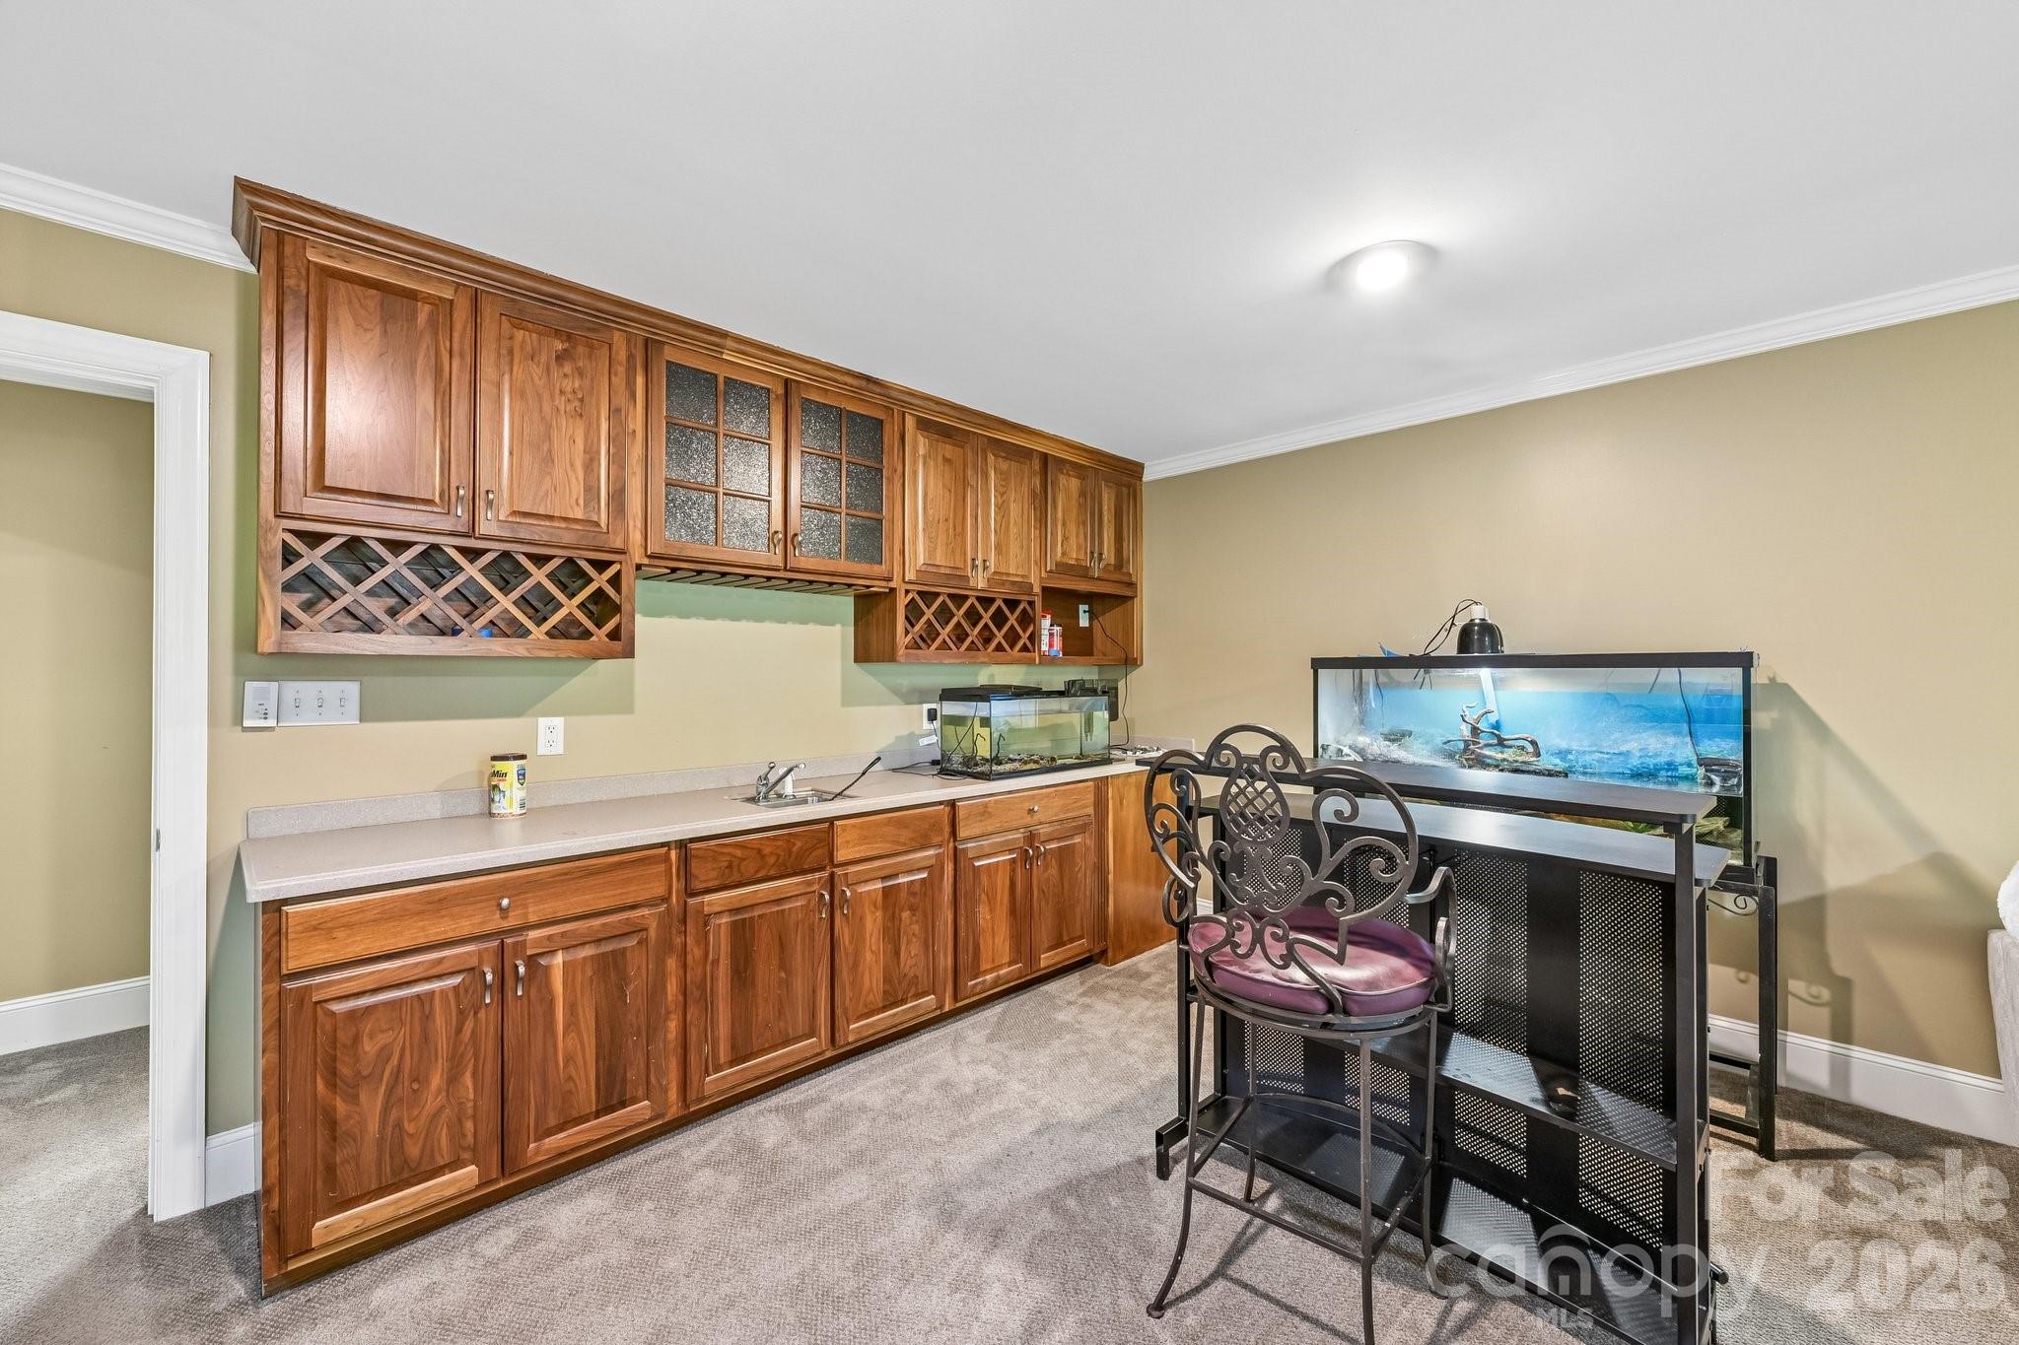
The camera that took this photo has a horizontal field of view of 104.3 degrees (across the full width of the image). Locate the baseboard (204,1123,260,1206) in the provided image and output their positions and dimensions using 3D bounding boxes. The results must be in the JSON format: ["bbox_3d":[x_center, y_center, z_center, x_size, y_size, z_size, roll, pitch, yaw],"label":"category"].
[{"bbox_3d":[-1.963,1.249,1.984,0.090,0.170,0.018,0,0,-45],"label":"baseboard"}]

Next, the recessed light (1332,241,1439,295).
[{"bbox_3d":[1.016,-1.081,2.150,0.265,0.050,0.265,0,0,-45],"label":"recessed light"}]

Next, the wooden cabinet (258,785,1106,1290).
[{"bbox_3d":[-0.739,0.896,2.768,2.756,0.876,0.625,0,0,-45],"label":"wooden cabinet"}]

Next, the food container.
[{"bbox_3d":[-1.471,0.333,2.304,0.092,0.175,0.092,0,0,-33],"label":"food container"}]

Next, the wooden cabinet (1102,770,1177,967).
[{"bbox_3d":[0.504,0.896,4.012,0.740,0.876,0.605,0,0,-45],"label":"wooden cabinet"}]

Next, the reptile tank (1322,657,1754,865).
[{"bbox_3d":[1.796,0.265,2.799,0.470,0.640,1.258,0,0,-45],"label":"reptile tank"}]

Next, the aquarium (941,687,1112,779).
[{"bbox_3d":[0.087,0.245,3.410,0.762,0.350,0.317,0,0,-45],"label":"aquarium"}]

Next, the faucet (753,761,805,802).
[{"bbox_3d":[-0.755,0.358,2.590,0.180,0.123,0.065,0,0,-45],"label":"faucet"}]

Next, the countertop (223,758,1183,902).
[{"bbox_3d":[-0.471,0.440,3.021,3.540,0.040,0.642,0,0,-45],"label":"countertop"}]

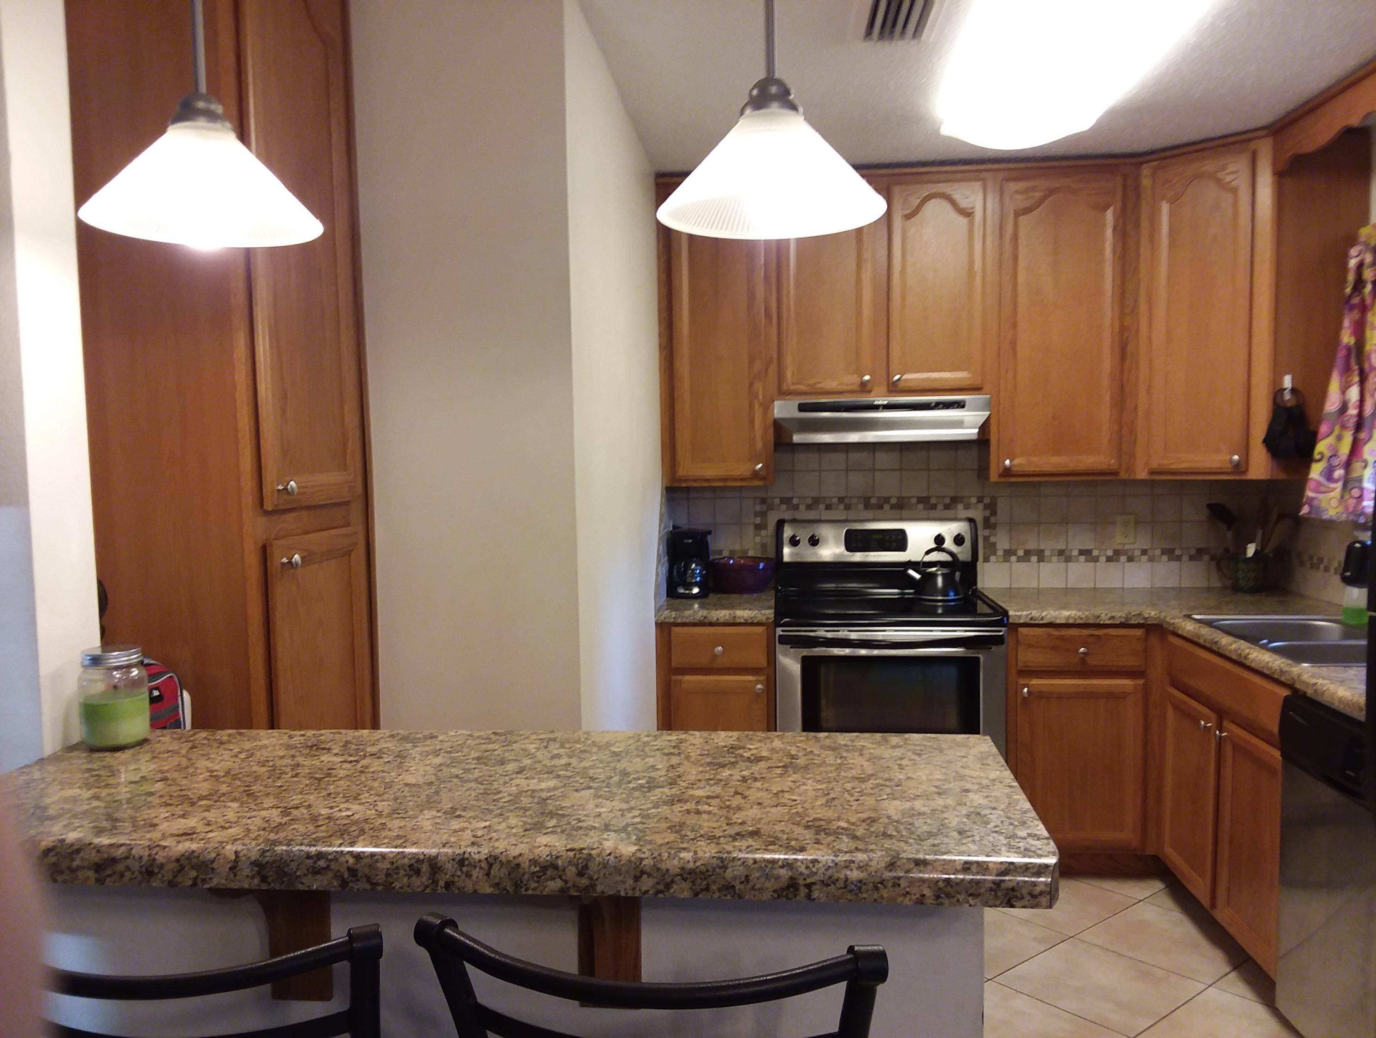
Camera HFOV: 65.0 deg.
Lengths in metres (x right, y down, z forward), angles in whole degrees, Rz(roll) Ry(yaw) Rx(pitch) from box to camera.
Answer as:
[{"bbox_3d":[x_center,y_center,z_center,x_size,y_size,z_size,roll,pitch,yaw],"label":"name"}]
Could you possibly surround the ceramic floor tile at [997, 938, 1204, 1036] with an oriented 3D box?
[{"bbox_3d":[1.117,1.263,2.926,0.400,0.010,0.400,-4,5,-39],"label":"ceramic floor tile"}]

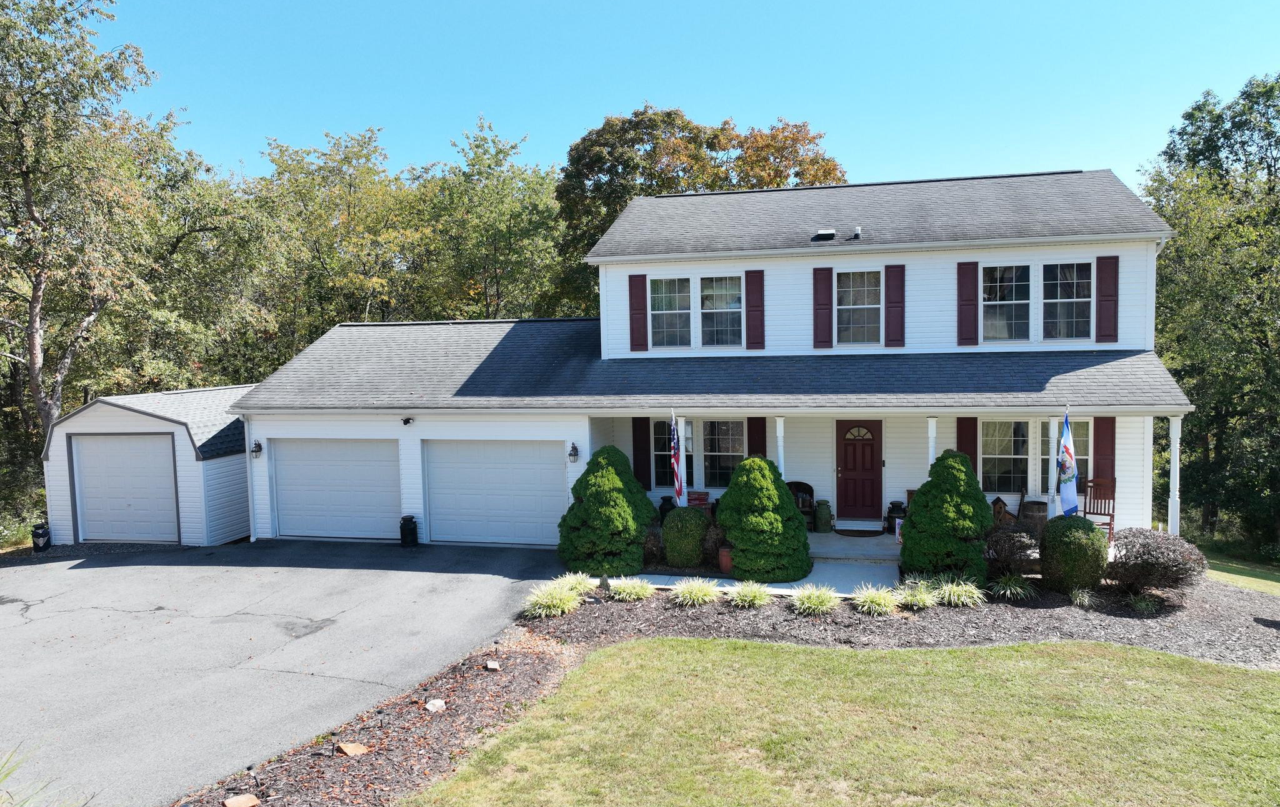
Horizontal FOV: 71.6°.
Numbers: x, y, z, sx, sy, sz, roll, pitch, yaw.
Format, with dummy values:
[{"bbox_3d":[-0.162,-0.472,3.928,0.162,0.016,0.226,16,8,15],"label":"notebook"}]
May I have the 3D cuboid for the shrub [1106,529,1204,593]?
[{"bbox_3d":[8.348,2.528,14.322,1.381,1.064,1.381,0,4,14],"label":"shrub"}]

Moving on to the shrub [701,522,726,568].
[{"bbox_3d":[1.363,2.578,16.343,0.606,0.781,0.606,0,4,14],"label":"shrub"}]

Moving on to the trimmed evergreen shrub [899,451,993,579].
[{"bbox_3d":[5.249,1.893,15.164,1.503,2.225,1.503,0,4,14],"label":"trimmed evergreen shrub"}]

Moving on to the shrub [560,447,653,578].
[{"bbox_3d":[-0.667,1.904,16.601,1.759,2.173,1.759,-1,3,0],"label":"shrub"}]

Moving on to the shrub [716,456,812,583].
[{"bbox_3d":[2.212,1.961,15.828,1.680,2.043,1.680,0,4,14],"label":"shrub"}]

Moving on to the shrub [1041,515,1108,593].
[{"bbox_3d":[7.213,2.446,14.706,0.998,1.224,0.998,0,4,14],"label":"shrub"}]

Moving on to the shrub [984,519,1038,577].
[{"bbox_3d":[6.349,2.509,15.137,0.991,1.038,0.991,0,4,14],"label":"shrub"}]

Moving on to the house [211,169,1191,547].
[{"bbox_3d":[1.548,-1.323,21.857,18.655,7.949,10.857,0,4,14],"label":"house"}]

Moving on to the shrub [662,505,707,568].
[{"bbox_3d":[0.887,2.436,16.401,0.905,1.075,0.905,0,4,14],"label":"shrub"}]

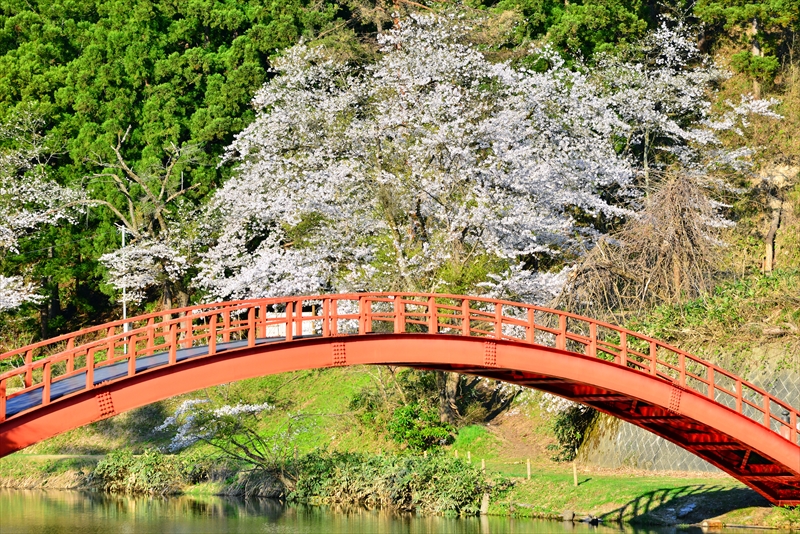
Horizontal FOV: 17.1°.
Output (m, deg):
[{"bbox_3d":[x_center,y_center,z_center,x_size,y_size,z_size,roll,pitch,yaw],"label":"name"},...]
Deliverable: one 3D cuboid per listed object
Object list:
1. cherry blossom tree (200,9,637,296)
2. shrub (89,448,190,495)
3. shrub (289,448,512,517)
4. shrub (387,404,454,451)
[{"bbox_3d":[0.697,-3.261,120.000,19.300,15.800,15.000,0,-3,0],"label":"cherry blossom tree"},{"bbox_3d":[-11.820,9.337,121.500,3.900,2.050,2.400,-2,-3,30],"label":"shrub"},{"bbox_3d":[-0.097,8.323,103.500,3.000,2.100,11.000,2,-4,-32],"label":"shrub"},{"bbox_3d":[0.880,6.889,114.500,2.900,1.950,2.400,0,-3,0],"label":"shrub"}]

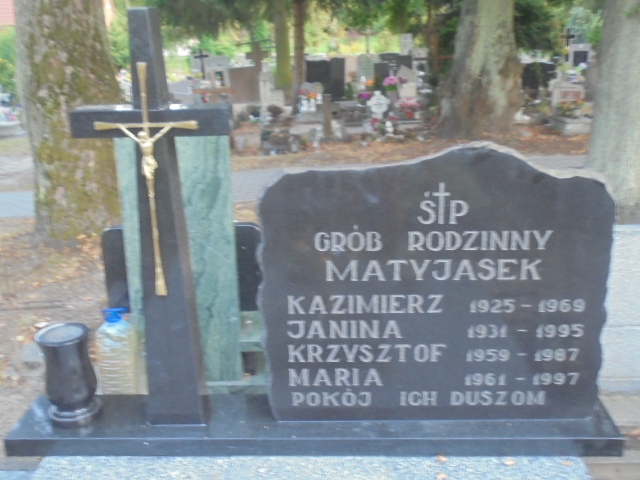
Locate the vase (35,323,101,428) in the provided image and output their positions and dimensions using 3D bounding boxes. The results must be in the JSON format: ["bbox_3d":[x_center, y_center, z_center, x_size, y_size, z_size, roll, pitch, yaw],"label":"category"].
[{"bbox_3d":[-0.766,0.414,2.146,0.158,0.275,0.158,0,19,3],"label":"vase"}]

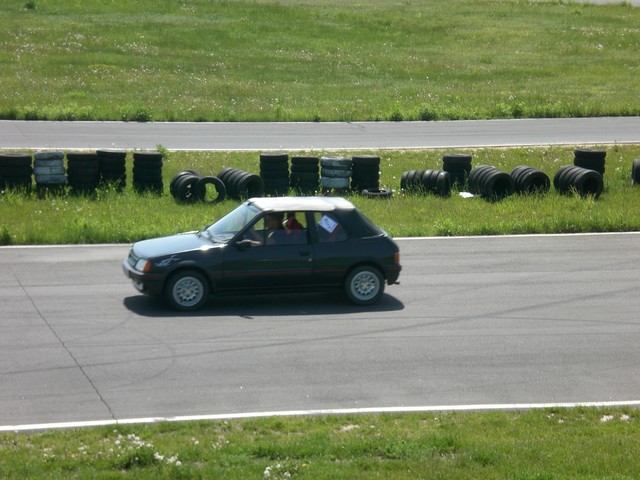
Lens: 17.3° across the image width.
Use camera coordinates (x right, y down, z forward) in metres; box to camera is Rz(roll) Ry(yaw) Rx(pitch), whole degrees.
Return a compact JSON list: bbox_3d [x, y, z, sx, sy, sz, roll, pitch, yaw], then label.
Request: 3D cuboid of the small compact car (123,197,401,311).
[{"bbox_3d":[-0.788,0.145,28.468,3.705,1.375,1.580,-1,8,-16],"label":"small compact car"}]

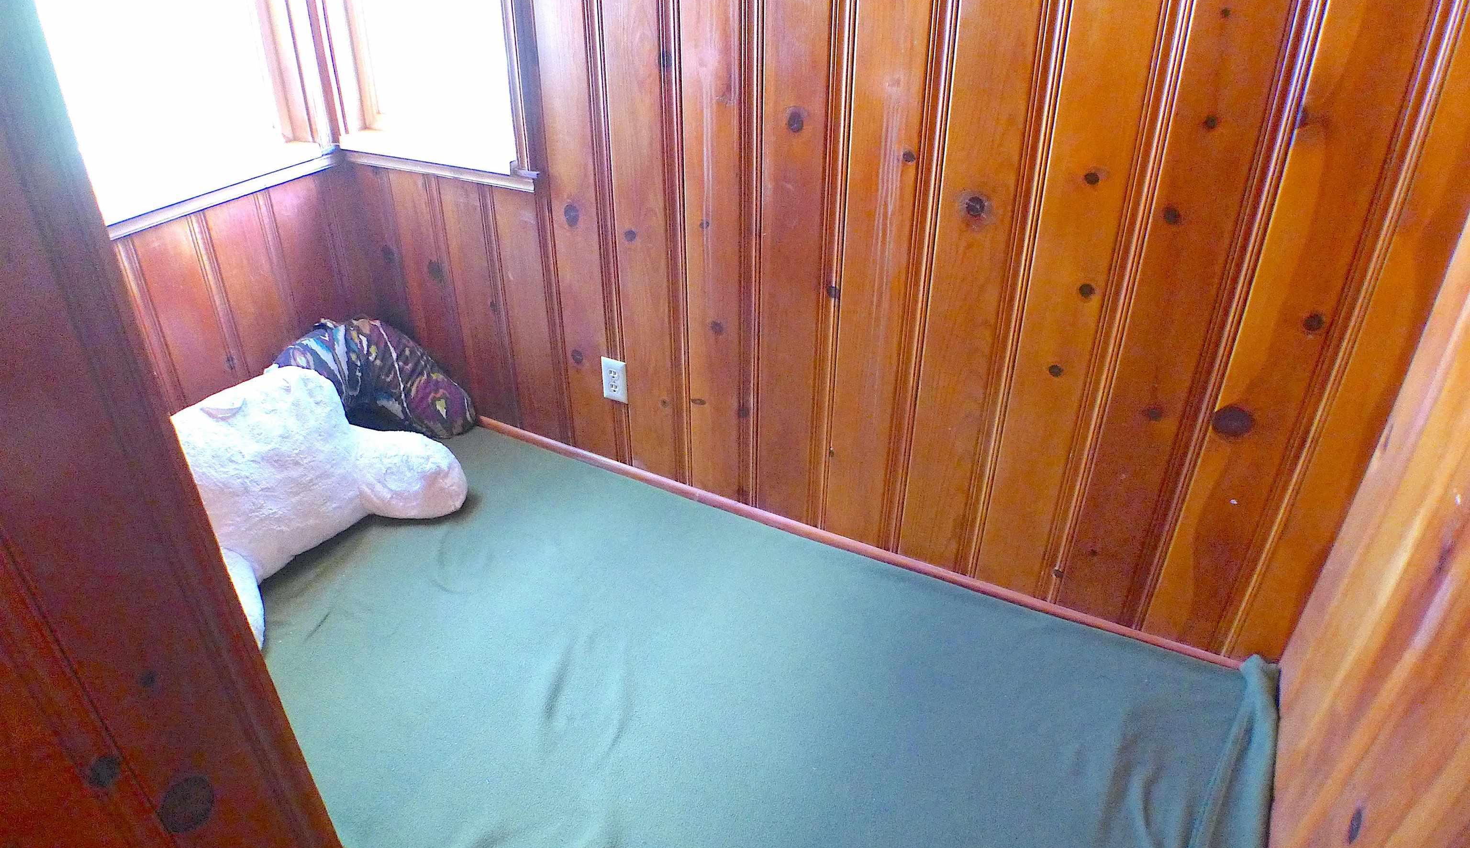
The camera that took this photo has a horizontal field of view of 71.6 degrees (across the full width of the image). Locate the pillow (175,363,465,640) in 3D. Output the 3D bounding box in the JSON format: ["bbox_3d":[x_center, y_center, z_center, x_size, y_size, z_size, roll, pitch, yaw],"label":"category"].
[{"bbox_3d":[-0.993,0.140,2.208,0.460,0.370,0.700,19,37,28],"label":"pillow"}]

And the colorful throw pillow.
[{"bbox_3d":[-0.950,-0.067,2.602,0.480,0.310,0.340,-27,41,-36],"label":"colorful throw pillow"}]

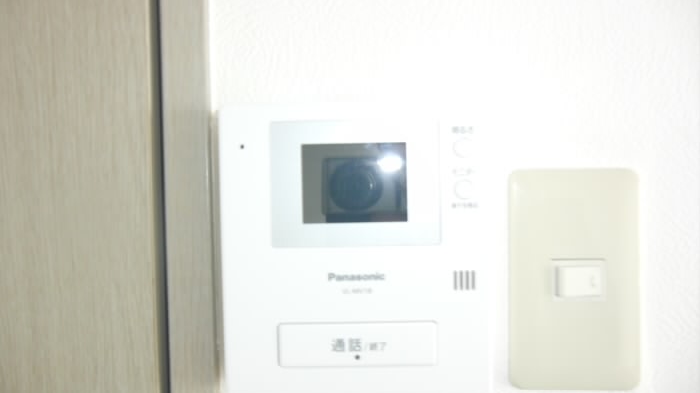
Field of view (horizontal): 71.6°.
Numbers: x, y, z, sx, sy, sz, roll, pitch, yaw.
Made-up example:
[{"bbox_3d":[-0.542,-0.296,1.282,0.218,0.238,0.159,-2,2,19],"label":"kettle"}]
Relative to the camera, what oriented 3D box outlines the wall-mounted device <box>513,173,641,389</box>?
[{"bbox_3d":[0.121,0.044,0.257,0.070,0.120,0.010,-1,1,1],"label":"wall-mounted device"}]

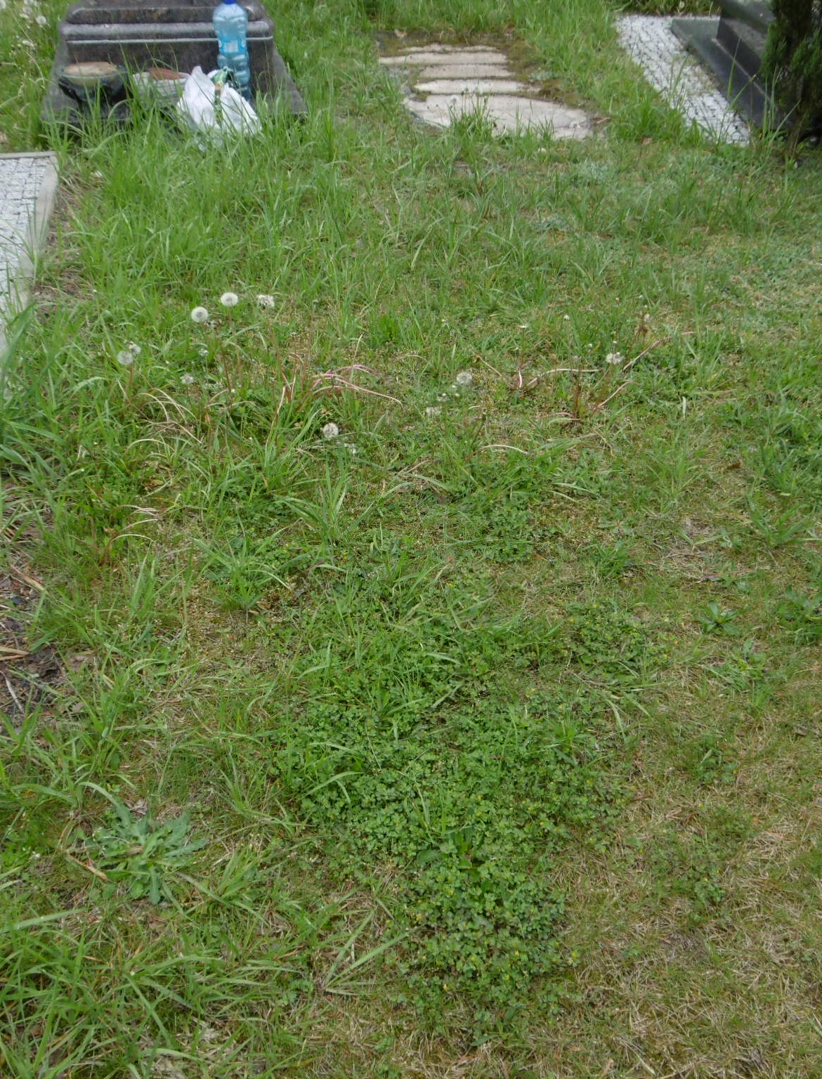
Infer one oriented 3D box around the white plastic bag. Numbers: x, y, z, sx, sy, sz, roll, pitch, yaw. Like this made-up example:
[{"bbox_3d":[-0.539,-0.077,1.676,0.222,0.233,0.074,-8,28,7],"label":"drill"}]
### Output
[{"bbox_3d":[-0.528,-1.189,2.740,0.215,0.195,0.190,-5,43,-7],"label":"white plastic bag"}]

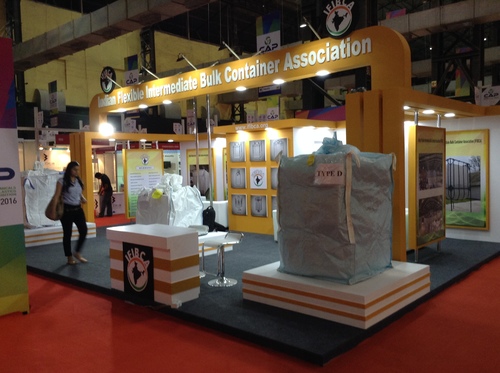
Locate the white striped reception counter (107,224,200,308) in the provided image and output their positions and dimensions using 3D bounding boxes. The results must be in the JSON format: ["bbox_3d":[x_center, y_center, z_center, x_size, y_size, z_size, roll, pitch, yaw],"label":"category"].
[{"bbox_3d":[-1.188,0.921,5.788,1.252,0.754,0.472,1,5,43],"label":"white striped reception counter"}]

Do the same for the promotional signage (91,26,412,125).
[{"bbox_3d":[-0.888,-1.759,8.752,7.928,0.781,0.205,1,4,43],"label":"promotional signage"}]

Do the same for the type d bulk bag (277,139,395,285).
[{"bbox_3d":[0.948,0.203,5.319,0.955,1.474,0.924,1,4,43],"label":"type d bulk bag"}]

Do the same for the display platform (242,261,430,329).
[{"bbox_3d":[0.985,1.091,5.380,1.540,0.309,1.458,1,4,43],"label":"display platform"}]

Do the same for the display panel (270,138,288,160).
[{"bbox_3d":[0.583,-0.743,9.721,0.435,0.448,0.041,1,4,43],"label":"display panel"}]

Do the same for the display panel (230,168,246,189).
[{"bbox_3d":[-0.260,-0.178,10.350,0.451,0.441,0.036,1,5,43],"label":"display panel"}]

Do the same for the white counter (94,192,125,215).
[{"bbox_3d":[-4.487,0.566,15.747,0.500,0.745,1.120,1,4,42],"label":"white counter"}]

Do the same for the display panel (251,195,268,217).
[{"bbox_3d":[0.183,0.426,10.187,0.444,0.462,0.041,1,4,43],"label":"display panel"}]

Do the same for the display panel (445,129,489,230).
[{"bbox_3d":[3.778,-0.119,8.817,1.196,1.790,0.082,1,4,43],"label":"display panel"}]

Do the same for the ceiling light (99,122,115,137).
[{"bbox_3d":[-3.364,-1.325,11.173,0.277,0.288,0.257,1,4,43],"label":"ceiling light"}]

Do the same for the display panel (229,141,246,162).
[{"bbox_3d":[-0.282,-0.755,10.533,0.446,0.448,0.041,1,4,43],"label":"display panel"}]

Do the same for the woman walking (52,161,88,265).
[{"bbox_3d":[-2.923,0.425,7.746,0.492,1.642,0.523,1,4,37],"label":"woman walking"}]

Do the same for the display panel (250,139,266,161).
[{"bbox_3d":[0.158,-0.733,9.914,0.441,0.441,0.036,1,5,43],"label":"display panel"}]

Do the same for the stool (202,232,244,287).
[{"bbox_3d":[-0.355,0.921,6.125,0.421,0.652,0.410,-5,5,-43],"label":"stool"}]

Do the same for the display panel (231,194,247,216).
[{"bbox_3d":[-0.248,0.418,10.591,0.446,0.462,0.041,1,4,43],"label":"display panel"}]

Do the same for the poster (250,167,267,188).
[{"bbox_3d":[0.171,-0.174,9.954,0.446,0.446,0.036,1,5,43],"label":"poster"}]

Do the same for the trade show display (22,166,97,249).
[{"bbox_3d":[-4.484,0.318,10.347,1.539,1.652,1.508,1,5,43],"label":"trade show display"}]

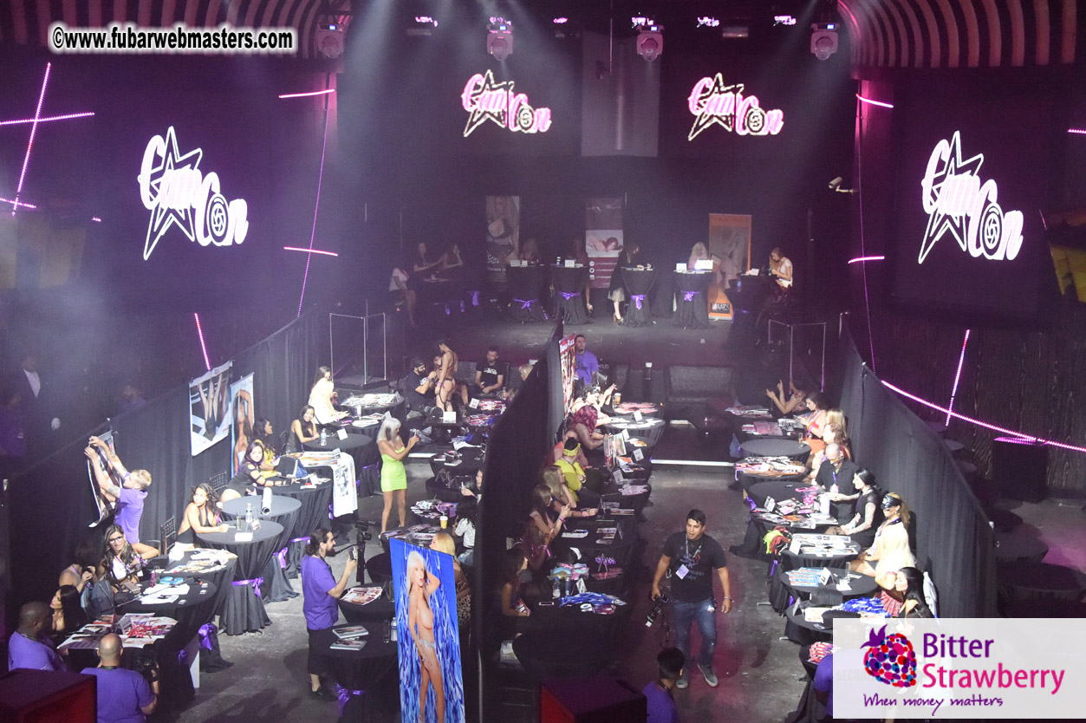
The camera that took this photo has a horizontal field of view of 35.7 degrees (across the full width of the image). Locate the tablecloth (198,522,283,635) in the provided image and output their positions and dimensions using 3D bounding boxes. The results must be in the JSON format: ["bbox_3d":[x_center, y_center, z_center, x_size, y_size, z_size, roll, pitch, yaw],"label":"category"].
[{"bbox_3d":[-3.317,2.405,18.621,0.930,1.080,0.930,0,10,0],"label":"tablecloth"}]

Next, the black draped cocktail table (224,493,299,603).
[{"bbox_3d":[-3.159,2.147,19.001,0.930,1.060,0.930,0,10,0],"label":"black draped cocktail table"}]

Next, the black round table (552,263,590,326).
[{"bbox_3d":[0.534,-1.337,33.195,0.820,1.070,0.820,0,10,0],"label":"black round table"}]

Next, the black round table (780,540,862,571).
[{"bbox_3d":[2.903,2.495,18.048,0.940,1.070,0.940,1,10,5],"label":"black round table"}]

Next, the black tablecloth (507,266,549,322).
[{"bbox_3d":[-0.300,-1.343,33.295,0.820,1.070,0.820,1,10,5],"label":"black tablecloth"}]

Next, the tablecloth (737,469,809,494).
[{"bbox_3d":[2.879,1.873,21.236,0.930,1.070,0.930,0,10,0],"label":"tablecloth"}]

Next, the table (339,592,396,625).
[{"bbox_3d":[-1.504,2.810,16.329,0.930,1.070,0.930,0,10,0],"label":"table"}]

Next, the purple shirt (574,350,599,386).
[{"bbox_3d":[0.624,0.118,27.000,0.520,0.600,0.320,3,11,17],"label":"purple shirt"}]

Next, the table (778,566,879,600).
[{"bbox_3d":[2.833,2.696,16.753,0.930,1.070,0.930,0,10,0],"label":"table"}]

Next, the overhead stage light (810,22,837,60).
[{"bbox_3d":[4.421,-5.020,26.500,0.420,0.600,0.400,0,10,0],"label":"overhead stage light"}]

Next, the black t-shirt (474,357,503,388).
[{"bbox_3d":[-0.890,0.239,28.200,0.500,0.580,0.340,1,10,3],"label":"black t-shirt"}]

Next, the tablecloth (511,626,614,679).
[{"bbox_3d":[0.215,2.954,14.563,0.930,1.060,0.930,0,10,0],"label":"tablecloth"}]

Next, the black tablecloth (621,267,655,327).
[{"bbox_3d":[1.862,-1.281,33.095,0.760,1.070,0.760,1,10,5],"label":"black tablecloth"}]

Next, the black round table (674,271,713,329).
[{"bbox_3d":[2.929,-1.225,32.995,0.820,1.070,0.820,1,10,5],"label":"black round table"}]

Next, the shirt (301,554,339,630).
[{"bbox_3d":[-2.161,2.224,16.317,0.380,0.790,0.500,0,10,0],"label":"shirt"}]

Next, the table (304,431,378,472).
[{"bbox_3d":[-2.675,1.570,22.177,0.930,1.060,0.930,0,10,0],"label":"table"}]

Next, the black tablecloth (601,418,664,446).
[{"bbox_3d":[1.286,1.408,24.051,0.940,1.070,0.940,1,10,5],"label":"black tablecloth"}]

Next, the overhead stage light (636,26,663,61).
[{"bbox_3d":[1.712,-5.094,27.000,0.410,0.580,0.360,0,10,0],"label":"overhead stage light"}]

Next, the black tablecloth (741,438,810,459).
[{"bbox_3d":[3.102,1.675,22.598,0.940,1.070,0.940,1,10,5],"label":"black tablecloth"}]

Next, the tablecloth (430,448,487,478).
[{"bbox_3d":[-0.944,1.742,21.230,0.930,1.060,0.930,0,10,0],"label":"tablecloth"}]

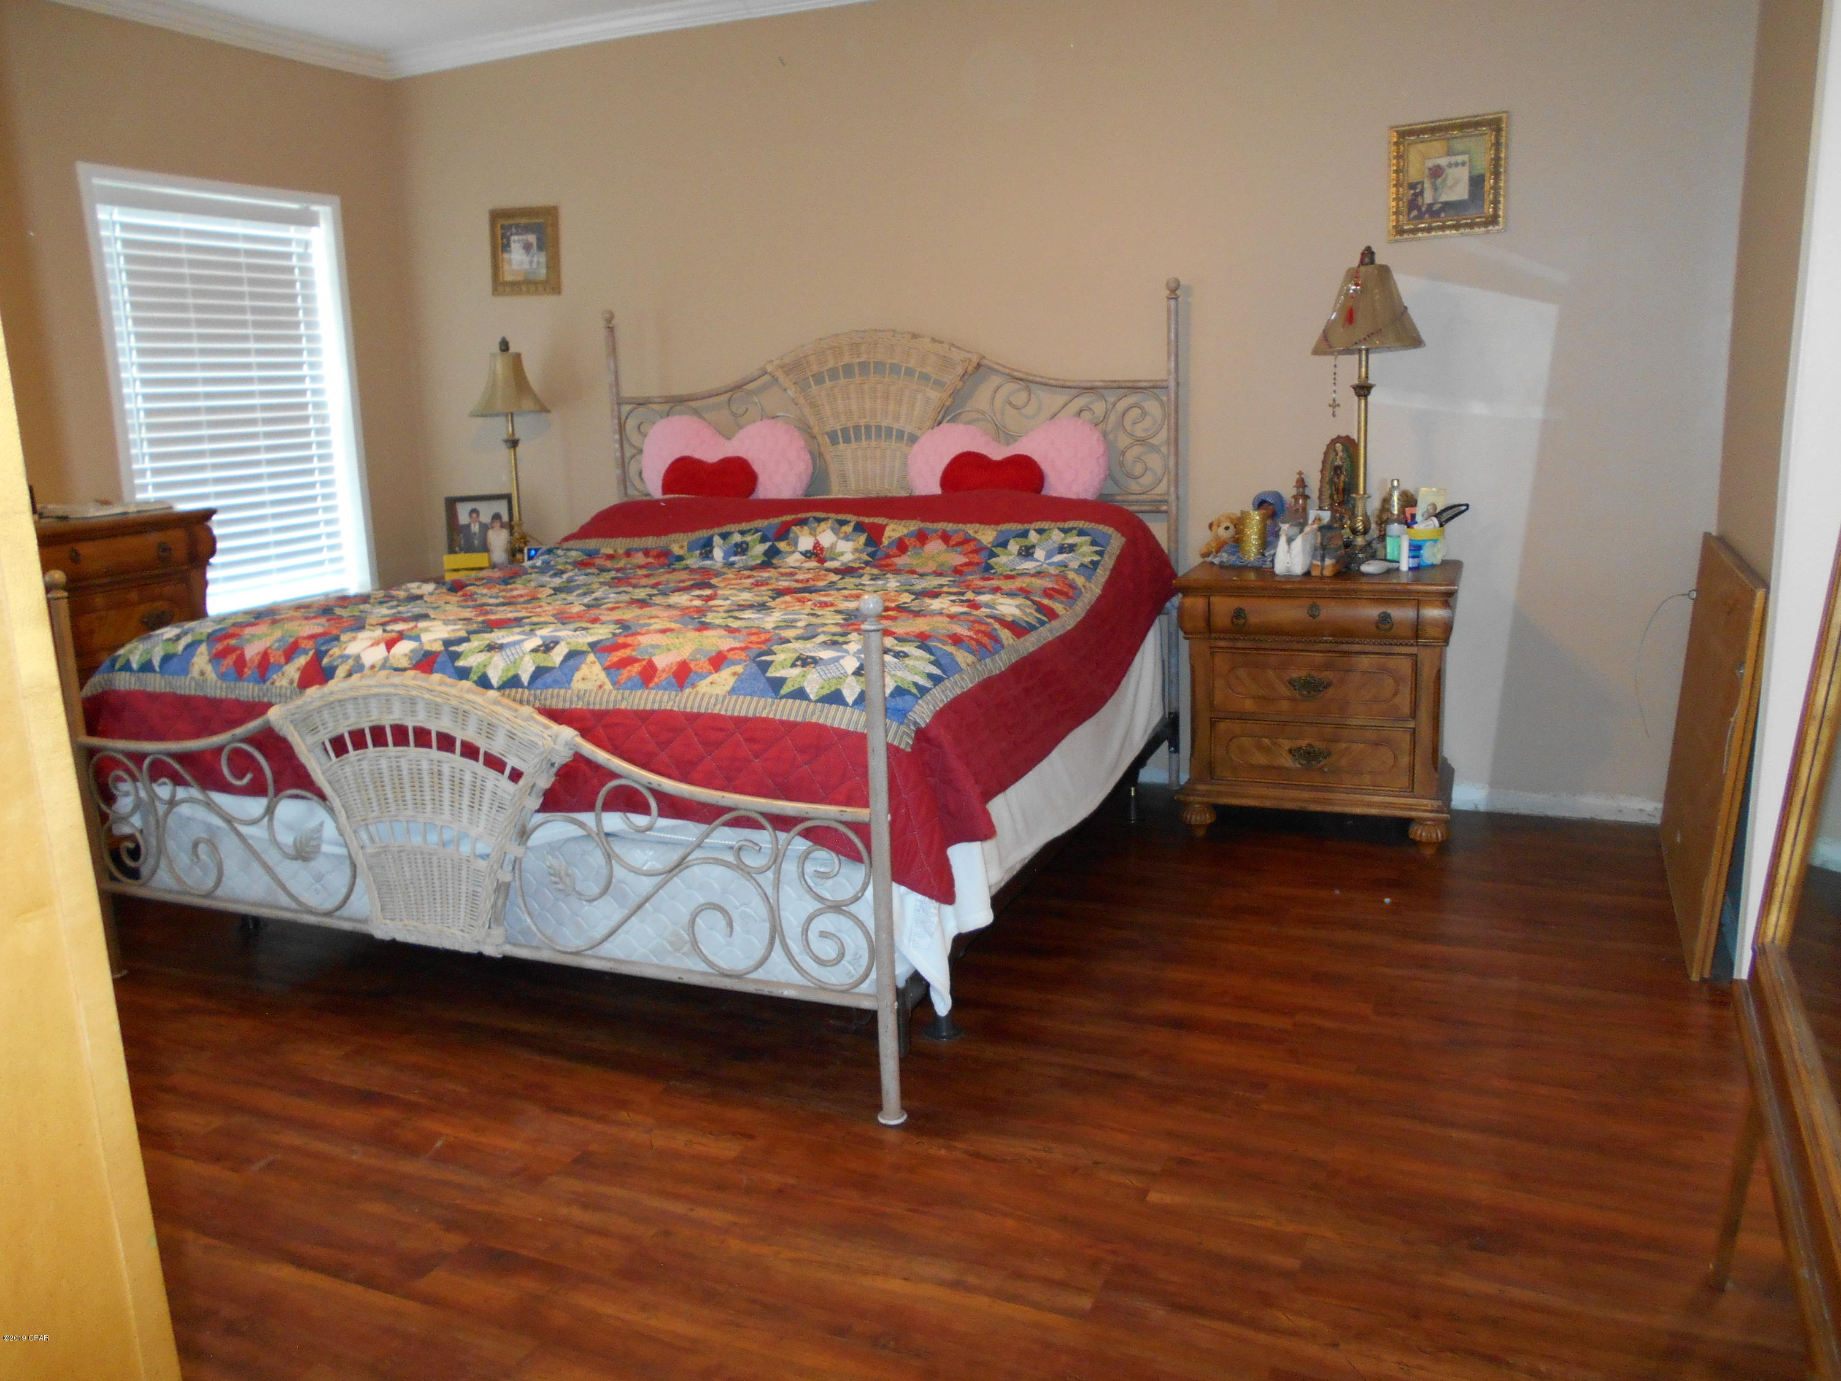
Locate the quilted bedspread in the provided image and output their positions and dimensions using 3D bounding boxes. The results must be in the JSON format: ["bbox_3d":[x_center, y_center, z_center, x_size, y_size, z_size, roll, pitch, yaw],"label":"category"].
[{"bbox_3d":[-0.566,-0.147,3.654,2.119,0.604,2.079,3,13,23],"label":"quilted bedspread"}]

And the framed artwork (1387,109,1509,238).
[{"bbox_3d":[1.429,-1.389,3.755,0.302,0.305,0.030,3,13,23],"label":"framed artwork"}]

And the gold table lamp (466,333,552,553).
[{"bbox_3d":[-1.448,-0.850,4.929,0.282,0.792,0.282,3,13,23],"label":"gold table lamp"}]

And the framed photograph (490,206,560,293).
[{"bbox_3d":[-1.393,-1.542,4.858,0.287,0.294,0.029,3,14,23],"label":"framed photograph"}]

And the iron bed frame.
[{"bbox_3d":[-0.565,-0.271,3.639,2.039,1.564,2.208,3,13,23],"label":"iron bed frame"}]

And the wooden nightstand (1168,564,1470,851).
[{"bbox_3d":[1.115,0.026,3.863,0.711,0.725,0.480,3,14,23],"label":"wooden nightstand"}]

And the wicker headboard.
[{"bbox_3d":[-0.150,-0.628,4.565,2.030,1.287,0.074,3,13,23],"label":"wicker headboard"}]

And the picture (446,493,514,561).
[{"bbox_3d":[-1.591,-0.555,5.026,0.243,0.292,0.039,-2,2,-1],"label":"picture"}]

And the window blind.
[{"bbox_3d":[-2.202,-0.917,4.487,0.064,1.303,0.848,3,14,23],"label":"window blind"}]

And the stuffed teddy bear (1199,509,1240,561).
[{"bbox_3d":[0.881,-0.433,4.002,0.143,0.156,0.124,1,13,14],"label":"stuffed teddy bear"}]

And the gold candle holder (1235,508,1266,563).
[{"bbox_3d":[0.940,-0.430,3.910,0.072,0.157,0.072,3,14,23],"label":"gold candle holder"}]

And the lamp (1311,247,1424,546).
[{"bbox_3d":[1.175,-0.739,3.679,0.281,0.846,0.281,3,14,23],"label":"lamp"}]

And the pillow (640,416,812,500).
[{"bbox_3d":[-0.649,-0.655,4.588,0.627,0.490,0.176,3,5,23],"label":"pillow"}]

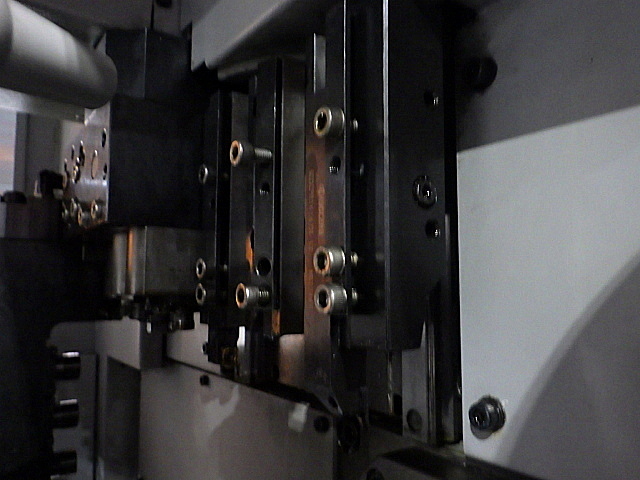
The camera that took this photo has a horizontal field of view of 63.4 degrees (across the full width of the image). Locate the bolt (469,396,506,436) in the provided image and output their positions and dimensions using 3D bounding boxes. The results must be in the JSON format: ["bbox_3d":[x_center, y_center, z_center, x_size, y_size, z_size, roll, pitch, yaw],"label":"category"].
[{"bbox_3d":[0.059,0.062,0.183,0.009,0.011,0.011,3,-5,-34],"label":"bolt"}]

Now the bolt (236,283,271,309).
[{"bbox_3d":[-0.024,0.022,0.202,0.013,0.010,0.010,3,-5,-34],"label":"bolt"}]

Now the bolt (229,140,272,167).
[{"bbox_3d":[-0.027,-0.033,0.204,0.015,0.010,0.010,3,-5,-34],"label":"bolt"}]

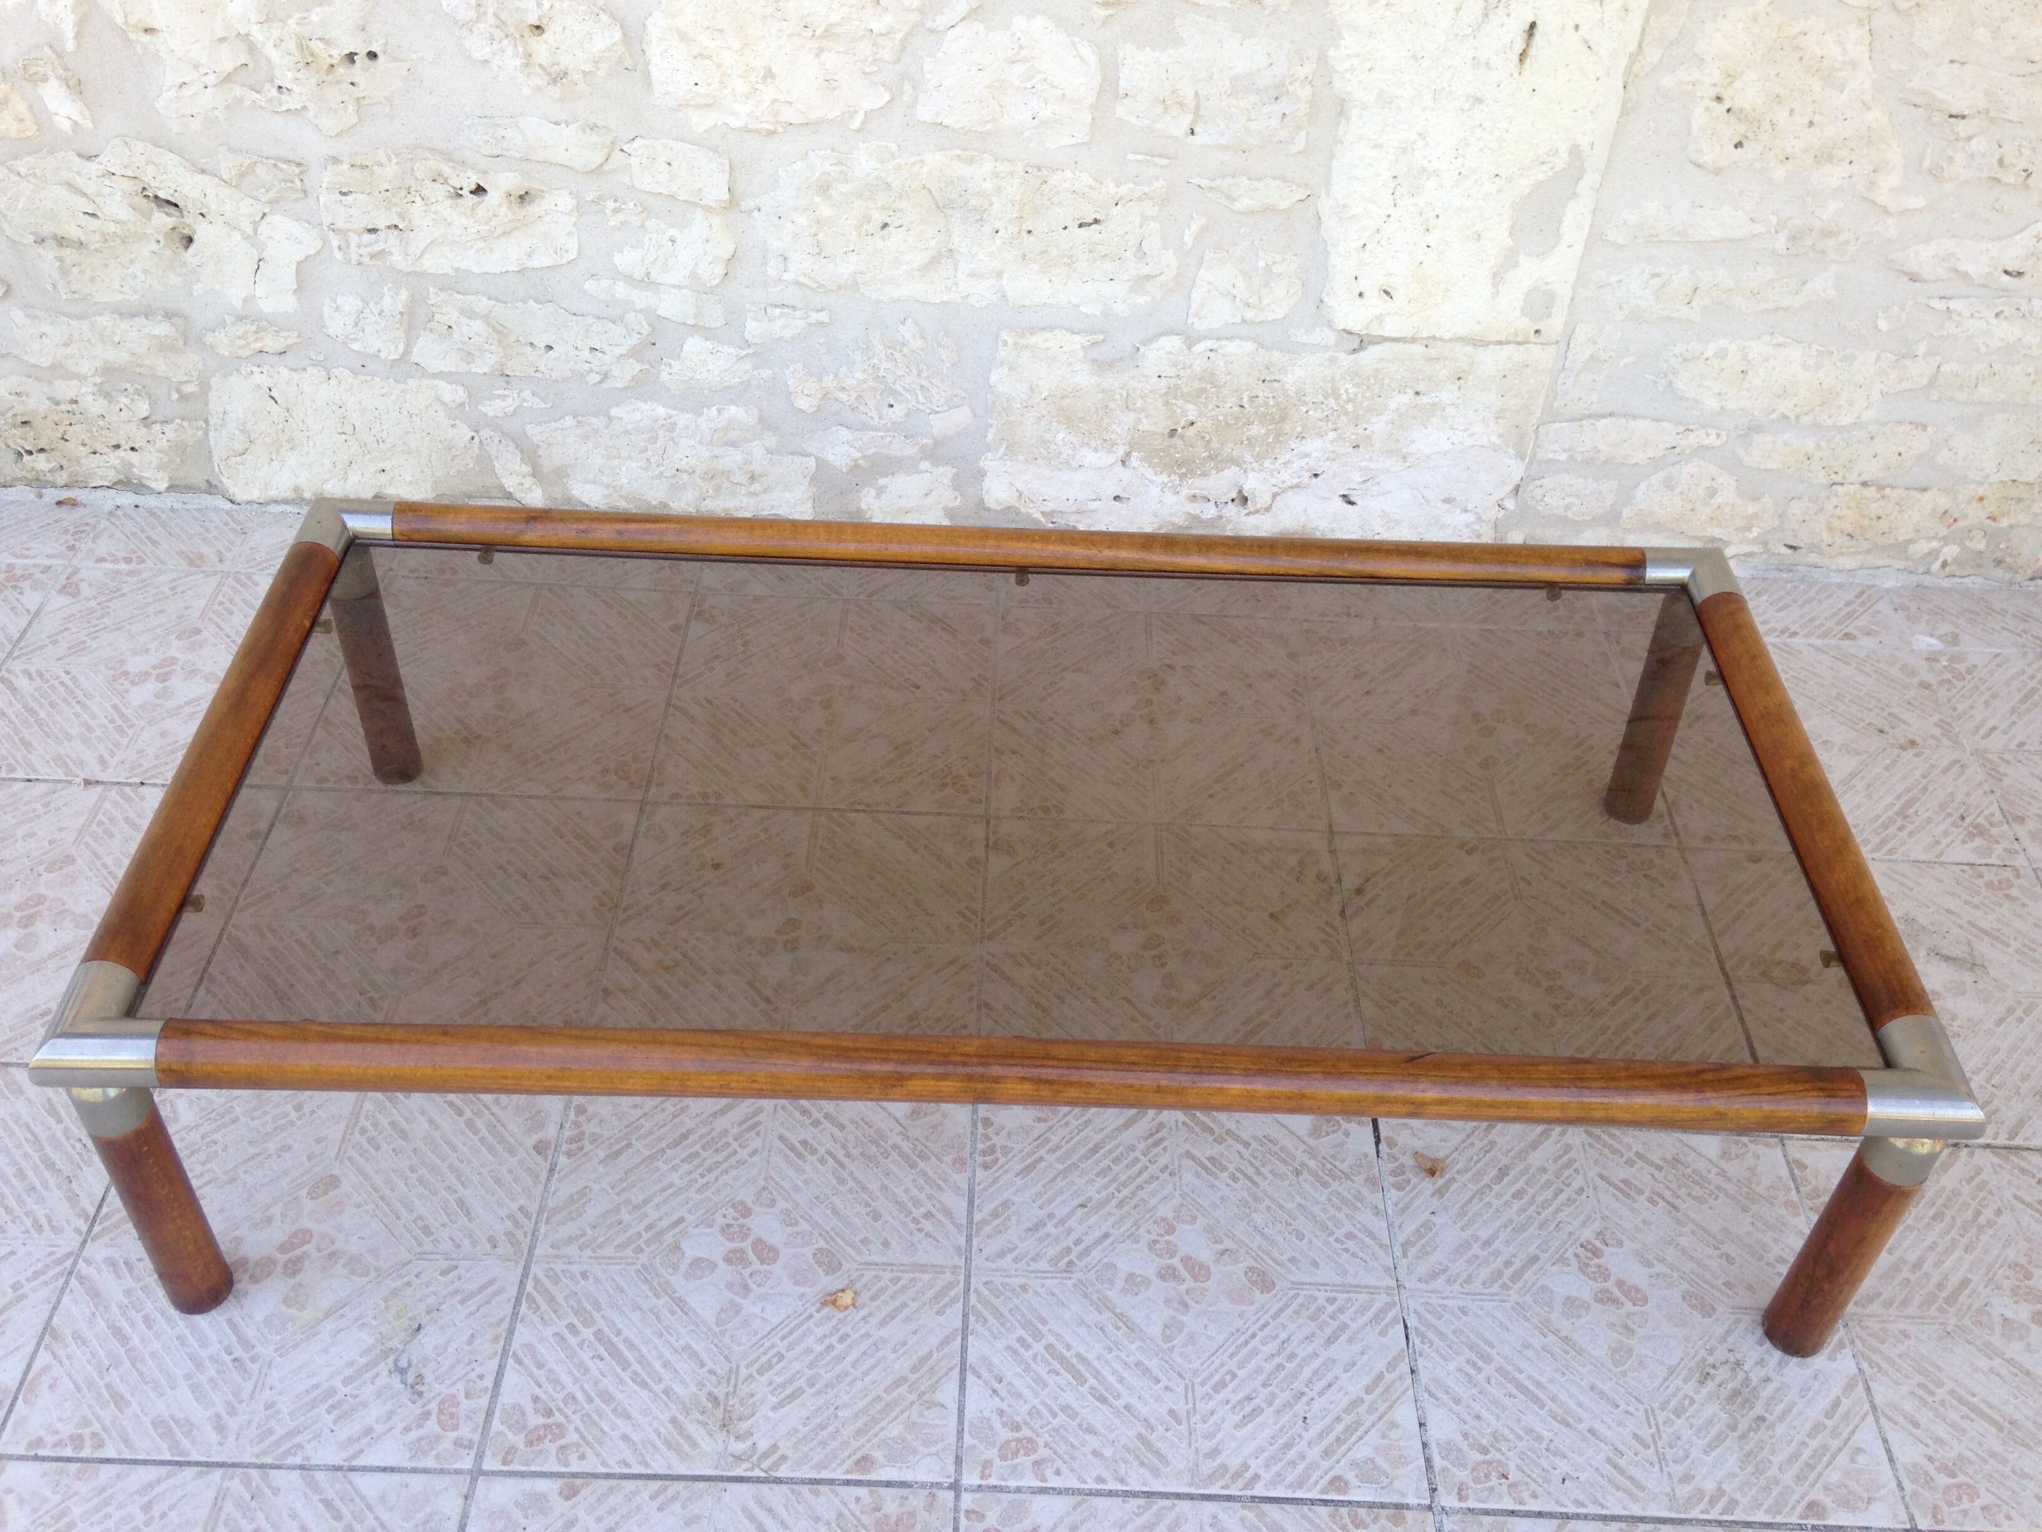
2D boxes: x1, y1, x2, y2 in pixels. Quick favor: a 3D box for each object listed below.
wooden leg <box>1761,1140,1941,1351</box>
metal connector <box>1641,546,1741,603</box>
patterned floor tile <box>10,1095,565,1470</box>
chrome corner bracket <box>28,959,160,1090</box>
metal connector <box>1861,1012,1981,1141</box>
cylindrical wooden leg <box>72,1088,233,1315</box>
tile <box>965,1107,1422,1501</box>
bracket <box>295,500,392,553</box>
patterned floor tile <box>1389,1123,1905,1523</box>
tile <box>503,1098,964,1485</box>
[{"bbox_3d":[0.613,0.342,1.435,0.046,0.273,0.046,2,41,-1],"label":"wooden leg"},{"bbox_3d":[0.612,-0.165,1.775,0.082,0.043,0.082,2,41,-1],"label":"metal connector"},{"bbox_3d":[-0.560,0.386,1.529,0.340,0.010,0.349,2,41,-1],"label":"patterned floor tile"},{"bbox_3d":[-0.611,0.175,1.317,0.082,0.043,0.082,2,41,-1],"label":"chrome corner bracket"},{"bbox_3d":[0.609,0.216,1.342,0.082,0.043,0.082,2,41,-1],"label":"metal connector"},{"bbox_3d":[-0.627,0.300,1.409,0.046,0.273,0.046,2,41,-1],"label":"cylindrical wooden leg"},{"bbox_3d":[0.129,0.415,1.537,0.340,0.010,0.349,2,41,-1],"label":"tile"},{"bbox_3d":[-0.607,-0.207,1.749,0.082,0.043,0.082,2,41,-1],"label":"bracket"},{"bbox_3d":[0.474,0.430,1.541,0.340,0.010,0.349,2,41,-1],"label":"patterned floor tile"},{"bbox_3d":[-0.215,0.400,1.533,0.340,0.010,0.349,2,41,-1],"label":"tile"}]

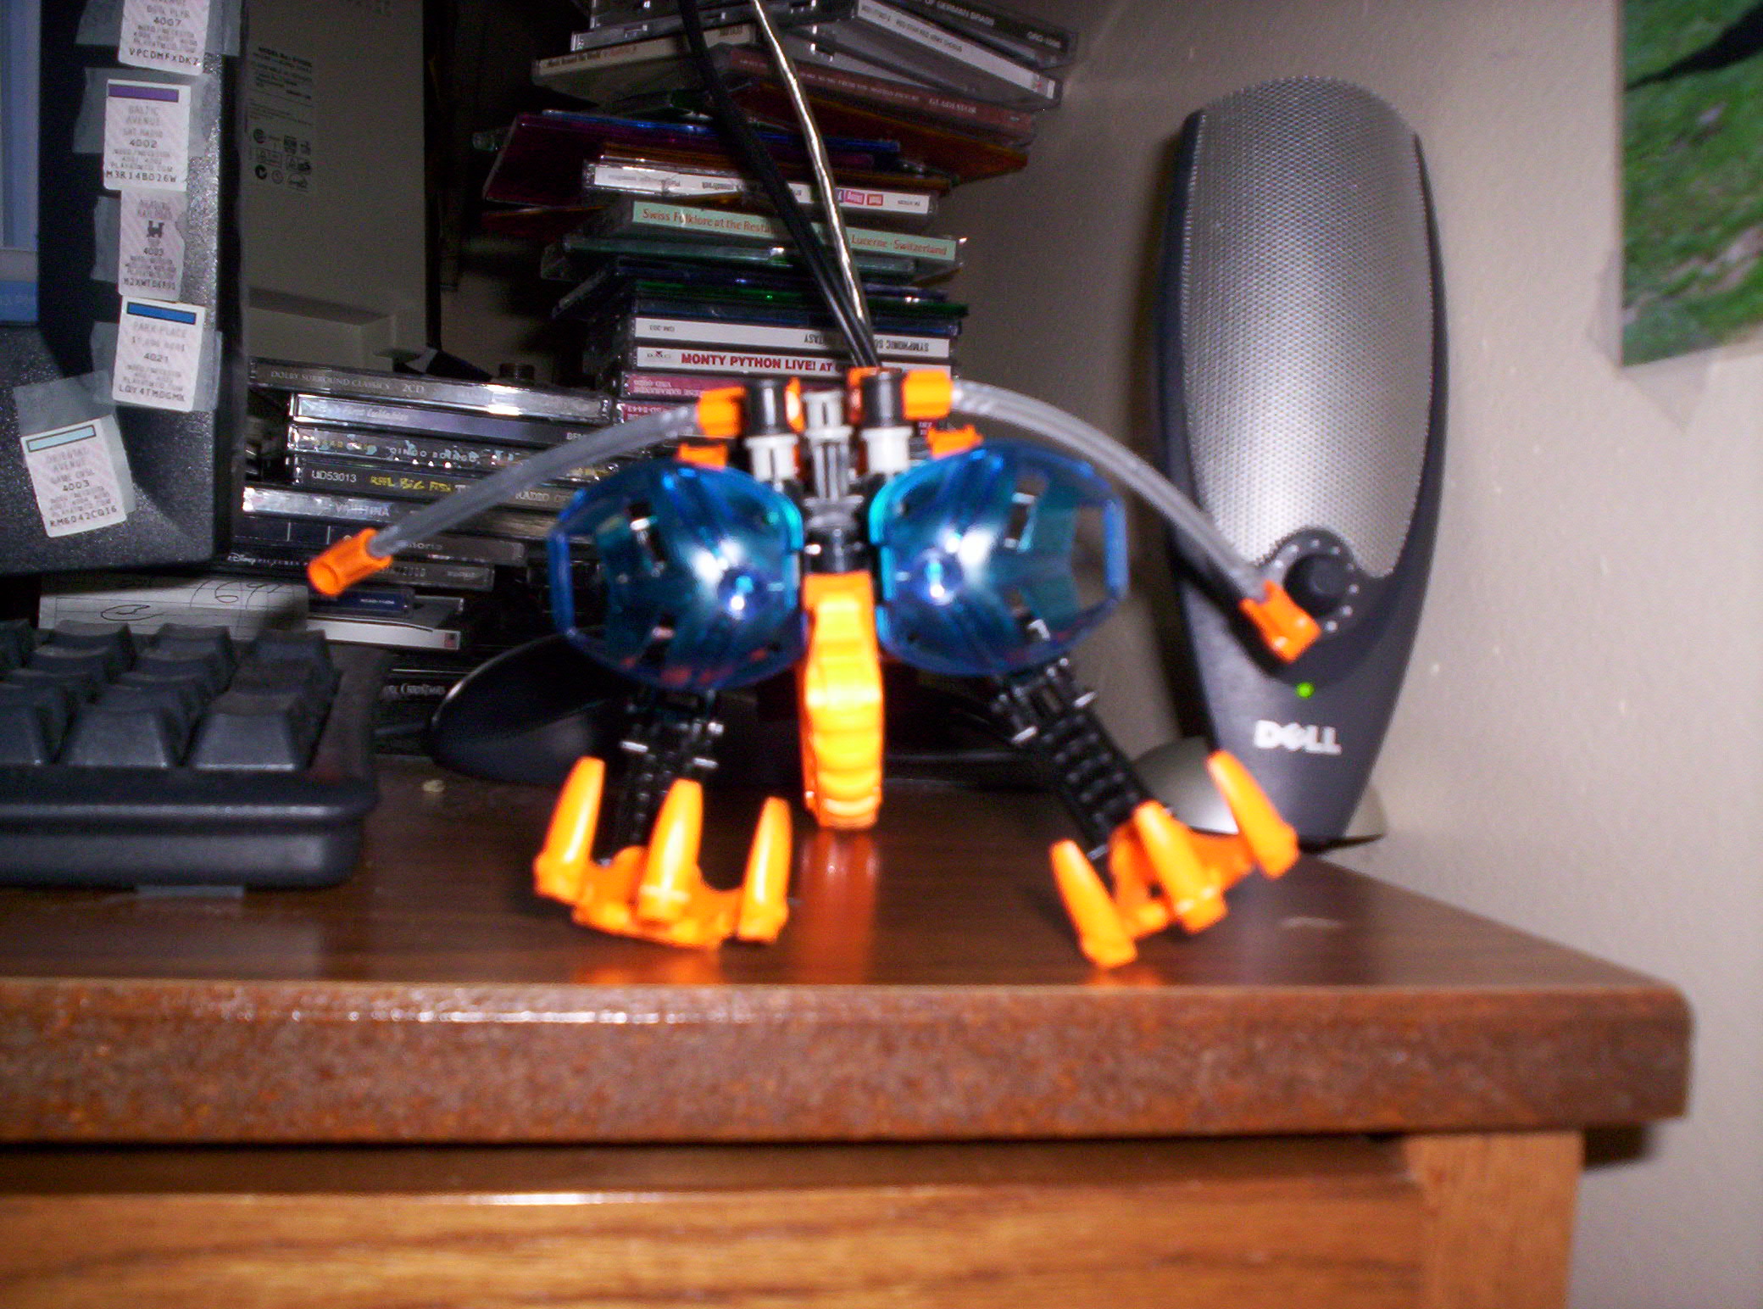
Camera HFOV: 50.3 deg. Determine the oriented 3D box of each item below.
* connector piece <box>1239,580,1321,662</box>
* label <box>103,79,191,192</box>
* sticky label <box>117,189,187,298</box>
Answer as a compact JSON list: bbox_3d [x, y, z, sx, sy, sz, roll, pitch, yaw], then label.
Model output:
[{"bbox_3d":[0.071,-0.006,0.335,0.016,0.007,0.007,57,0,42],"label":"connector piece"},{"bbox_3d":[-0.168,-0.118,0.429,0.018,0.025,0.001,2,-2,-18],"label":"label"},{"bbox_3d":[-0.166,-0.093,0.428,0.014,0.025,0.001,3,-3,-18],"label":"sticky label"}]

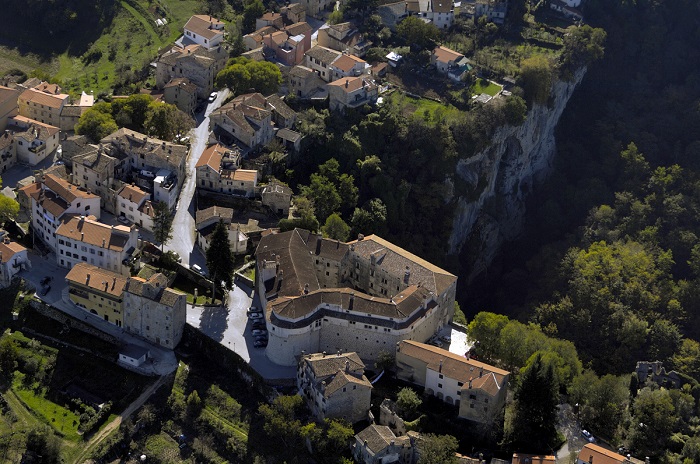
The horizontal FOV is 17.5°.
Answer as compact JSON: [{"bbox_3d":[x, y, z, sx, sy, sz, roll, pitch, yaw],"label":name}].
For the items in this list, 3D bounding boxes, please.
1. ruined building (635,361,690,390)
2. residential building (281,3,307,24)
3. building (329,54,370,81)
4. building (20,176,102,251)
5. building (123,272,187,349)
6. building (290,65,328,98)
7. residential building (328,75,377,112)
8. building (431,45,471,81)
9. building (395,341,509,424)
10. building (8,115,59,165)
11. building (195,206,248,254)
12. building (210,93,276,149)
[{"bbox_3d":[92.680,42.520,673.730,16.000,8.000,8.000,9,37,6],"label":"ruined building"},{"bbox_3d":[-19.540,-79.670,821.120,5.200,6.000,6.300,-23,39,-36],"label":"residential building"},{"bbox_3d":[-0.320,-56.510,790.680,6.760,8.920,9.750,32,46,32],"label":"building"},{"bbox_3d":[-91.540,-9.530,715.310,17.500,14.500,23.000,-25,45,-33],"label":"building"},{"bbox_3d":[-58.380,23.260,682.700,16.950,18.640,8.430,18,40,19],"label":"building"},{"bbox_3d":[-14.430,-53.240,785.440,6.650,8.820,11.380,29,44,30],"label":"building"},{"bbox_3d":[0.840,-46.790,761.880,8.570,9.800,13.680,28,39,36],"label":"residential building"},{"bbox_3d":[35.050,-60.400,801.920,14.000,6.500,8.800,21,40,22],"label":"building"},{"bbox_3d":[28.200,43.020,657.230,34.000,12.000,13.500,16,38,17],"label":"building"},{"bbox_3d":[-104.120,-29.810,727.620,17.000,7.600,13.810,16,33,22],"label":"building"},{"bbox_3d":[-38.610,-0.540,682.330,11.510,9.000,14.980,-7,32,-17],"label":"building"},{"bbox_3d":[-35.700,-38.450,762.480,17.350,11.400,16.360,21,41,22],"label":"building"}]

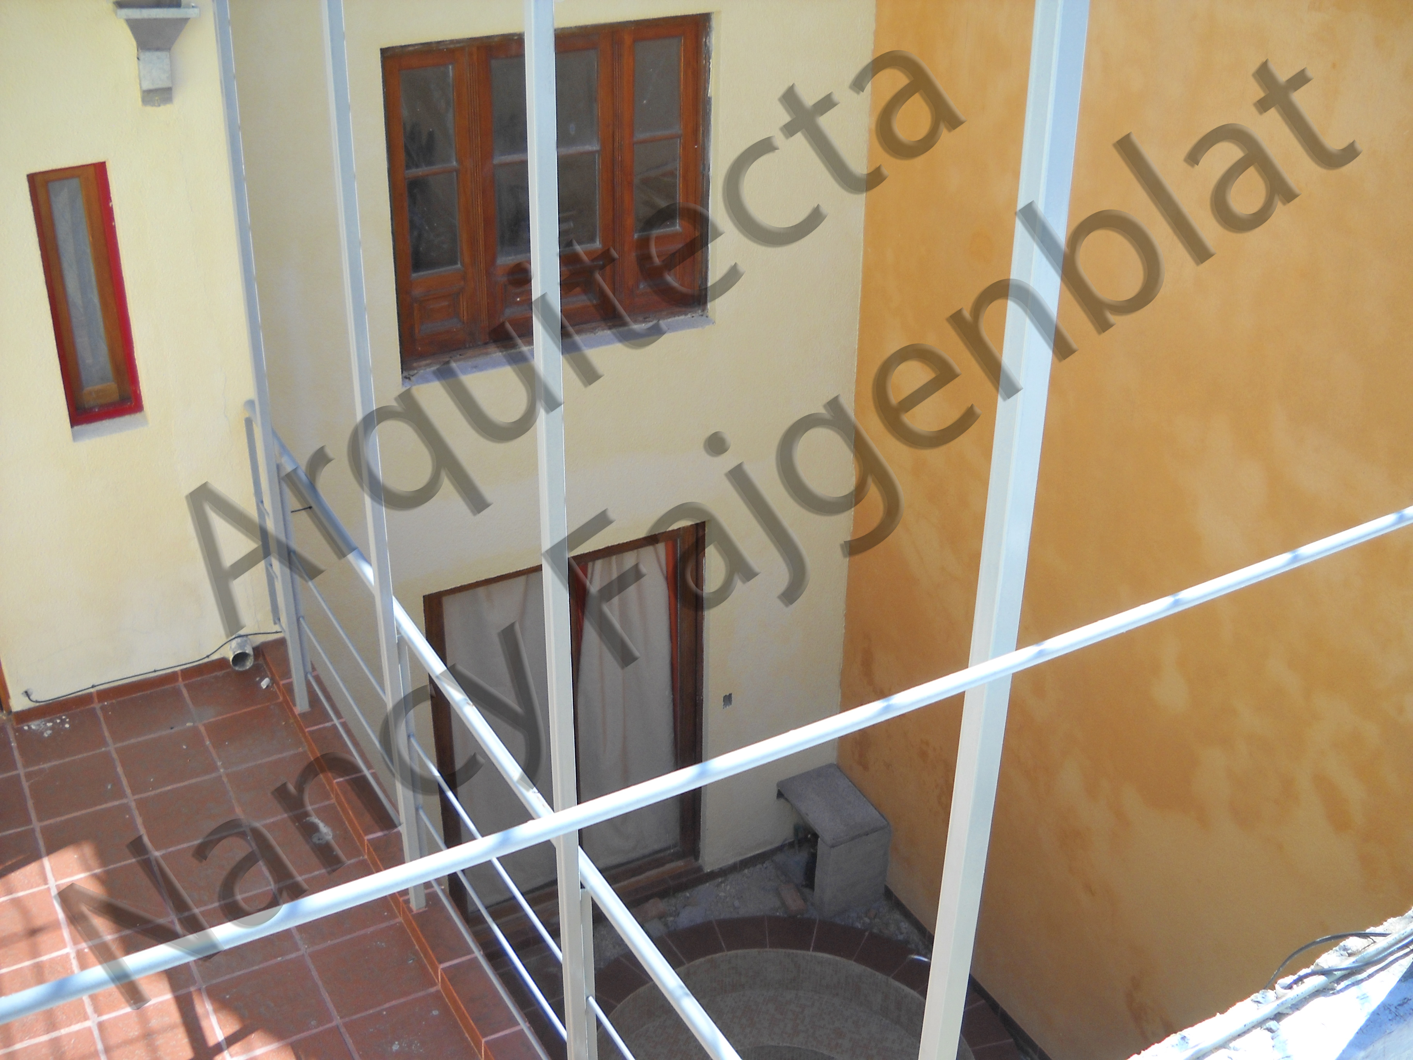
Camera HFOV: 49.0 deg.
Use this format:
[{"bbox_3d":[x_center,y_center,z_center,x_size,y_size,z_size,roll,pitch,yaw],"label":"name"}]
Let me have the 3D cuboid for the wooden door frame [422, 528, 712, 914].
[{"bbox_3d":[-0.679,1.051,7.849,1.454,2.124,0.100,-14,31,-26],"label":"wooden door frame"}]

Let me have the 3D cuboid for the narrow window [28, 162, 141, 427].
[{"bbox_3d":[-2.065,-0.784,5.162,0.238,0.870,0.100,-14,32,-26],"label":"narrow window"}]

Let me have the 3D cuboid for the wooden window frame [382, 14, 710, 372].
[{"bbox_3d":[-0.644,-1.427,6.554,1.458,1.333,0.100,-14,31,-26],"label":"wooden window frame"}]

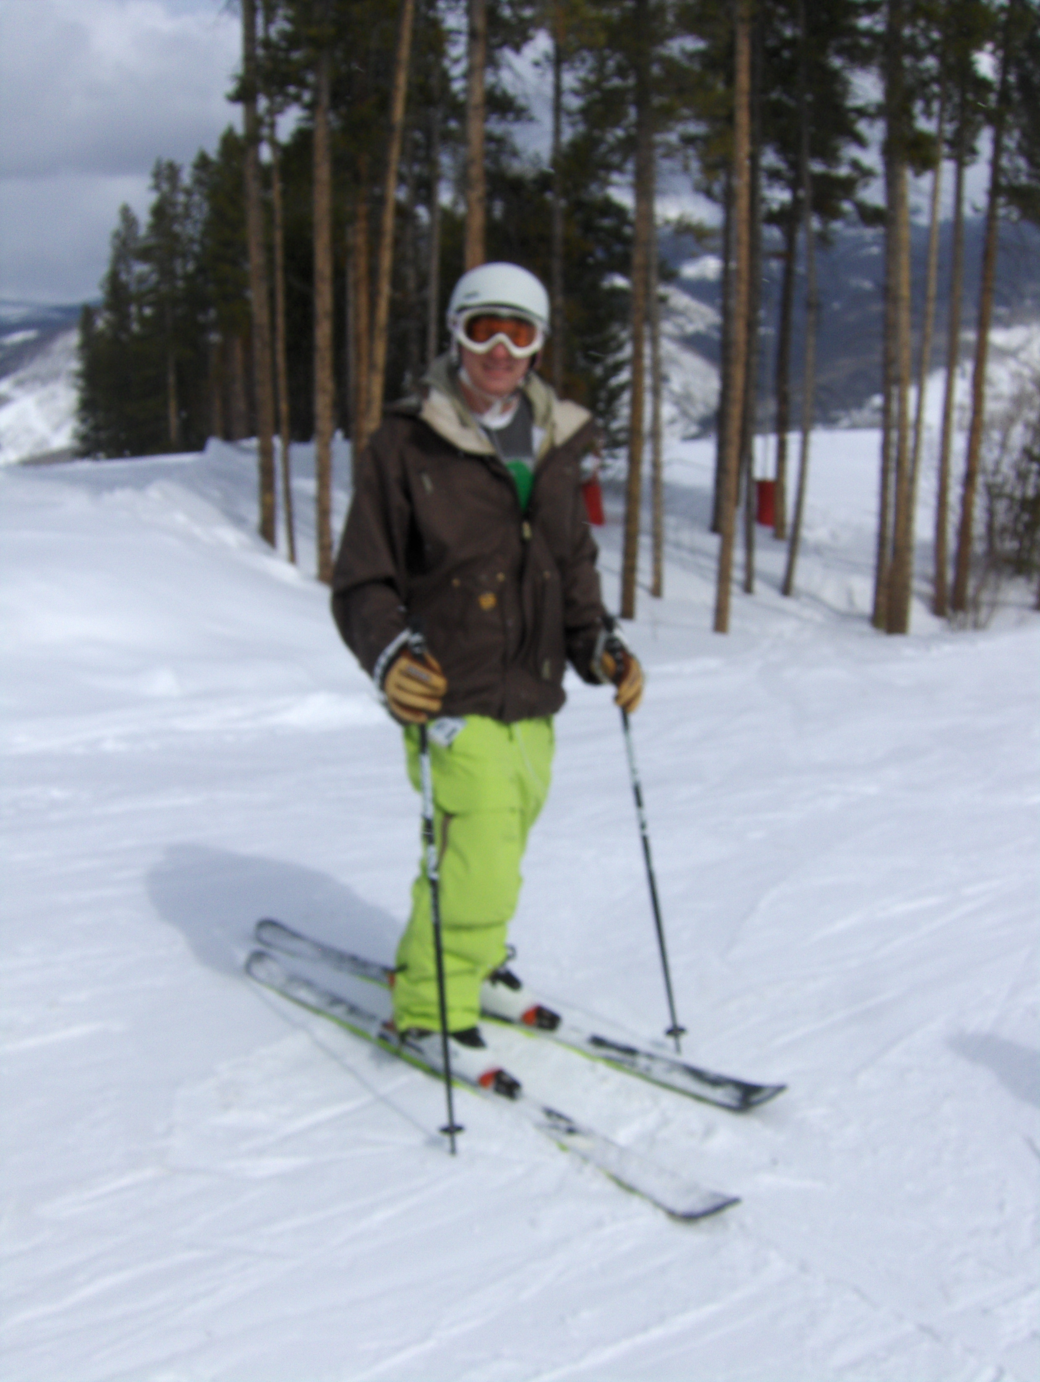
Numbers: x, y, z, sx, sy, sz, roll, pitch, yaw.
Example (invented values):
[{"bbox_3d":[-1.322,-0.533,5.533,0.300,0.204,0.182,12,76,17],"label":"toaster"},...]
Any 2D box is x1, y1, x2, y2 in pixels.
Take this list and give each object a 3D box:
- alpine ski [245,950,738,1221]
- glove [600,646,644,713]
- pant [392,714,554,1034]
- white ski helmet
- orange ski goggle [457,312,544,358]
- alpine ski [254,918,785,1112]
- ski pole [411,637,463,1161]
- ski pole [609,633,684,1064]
[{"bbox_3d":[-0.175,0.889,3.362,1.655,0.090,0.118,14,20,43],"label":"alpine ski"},{"bbox_3d":[0.221,-0.025,3.050,0.095,0.145,0.125,-12,19,-38],"label":"glove"},{"bbox_3d":[-0.115,0.337,3.330,0.430,0.940,0.340,-13,19,-40],"label":"pant"},{"bbox_3d":[-0.046,-0.831,2.987,0.218,0.180,0.265,1,16,-9],"label":"white ski helmet"},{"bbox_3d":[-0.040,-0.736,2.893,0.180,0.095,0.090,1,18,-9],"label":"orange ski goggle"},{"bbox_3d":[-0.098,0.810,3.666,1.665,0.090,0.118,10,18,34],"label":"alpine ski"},{"bbox_3d":[-0.179,0.443,2.976,0.060,1.159,0.068,-10,11,-34],"label":"ski pole"},{"bbox_3d":[0.300,0.382,3.254,0.060,1.167,0.068,-28,30,-33],"label":"ski pole"}]

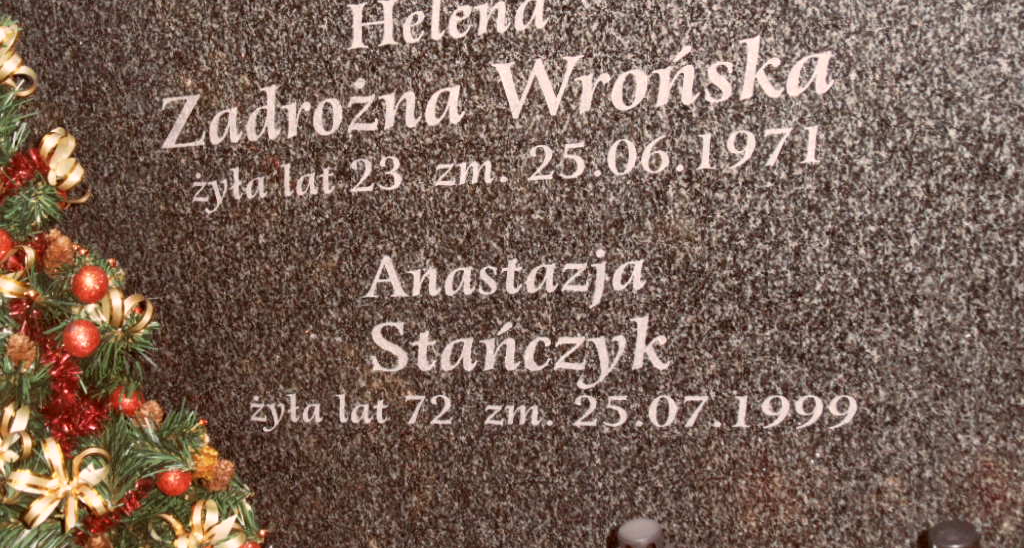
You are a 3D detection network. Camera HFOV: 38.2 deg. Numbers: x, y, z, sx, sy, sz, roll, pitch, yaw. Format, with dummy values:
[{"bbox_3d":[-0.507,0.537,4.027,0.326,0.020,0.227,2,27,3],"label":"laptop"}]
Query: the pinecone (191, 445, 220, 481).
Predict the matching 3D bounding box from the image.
[{"bbox_3d":[-0.233,0.144,1.130,0.023,0.028,0.023,-11,18,-6],"label":"pinecone"}]

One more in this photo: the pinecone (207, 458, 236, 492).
[{"bbox_3d":[-0.222,0.153,1.130,0.023,0.026,0.023,11,32,42],"label":"pinecone"}]

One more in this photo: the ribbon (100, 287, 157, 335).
[{"bbox_3d":[-0.289,0.027,1.110,0.030,0.036,0.042,8,29,38],"label":"ribbon"}]

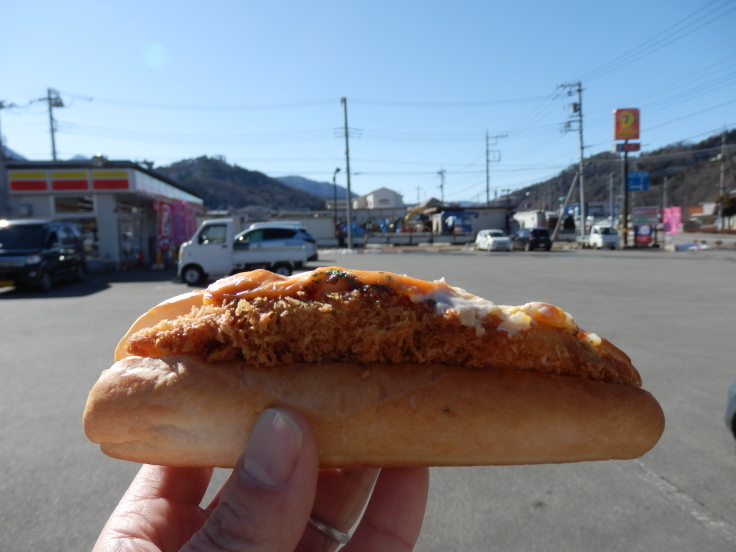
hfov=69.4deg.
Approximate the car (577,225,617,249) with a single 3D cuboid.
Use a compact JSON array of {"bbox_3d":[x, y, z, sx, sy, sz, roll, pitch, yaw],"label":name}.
[{"bbox_3d":[17.302,-2.897,40.000,1.475,1.800,3.395,-2,5,-7],"label":"car"}]

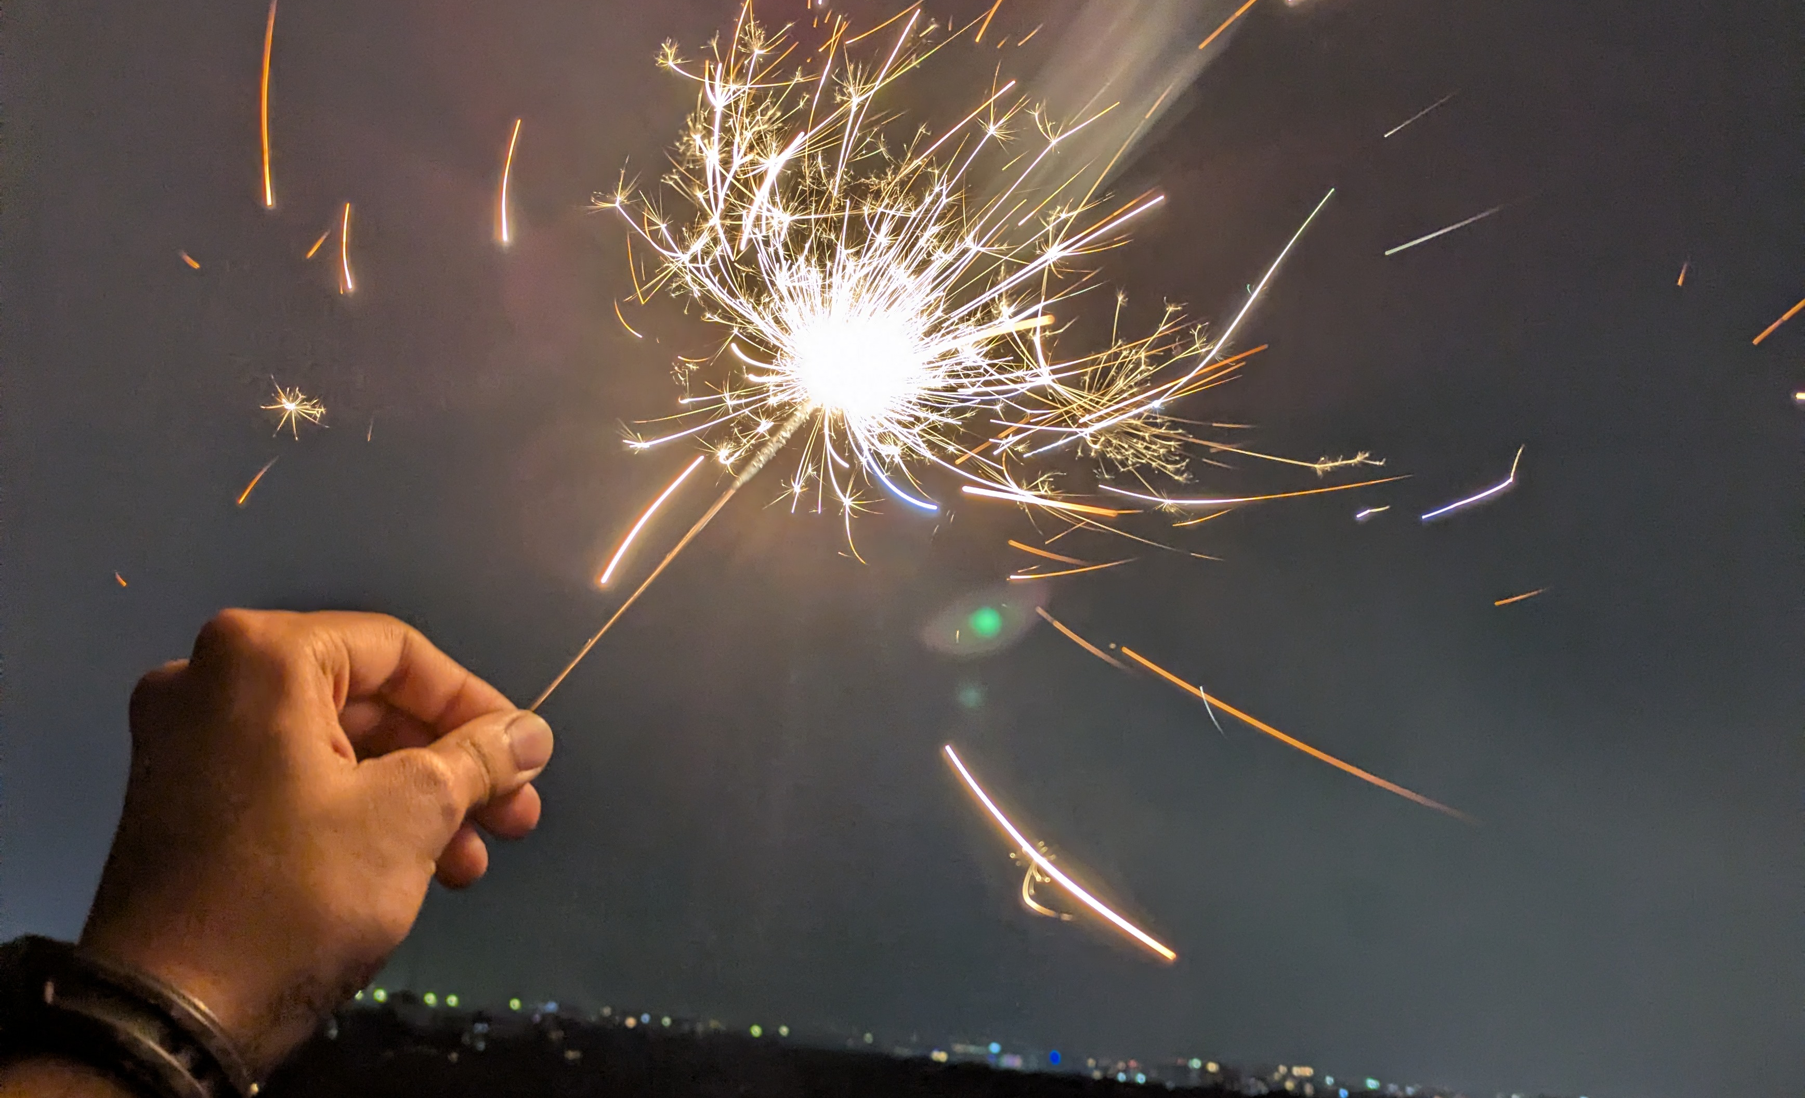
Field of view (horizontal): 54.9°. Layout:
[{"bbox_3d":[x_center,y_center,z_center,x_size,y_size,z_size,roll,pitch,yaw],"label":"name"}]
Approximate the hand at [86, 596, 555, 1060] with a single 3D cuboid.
[{"bbox_3d":[-0.157,0.078,0.470,0.090,0.120,0.100,-5,-22,39],"label":"hand"}]

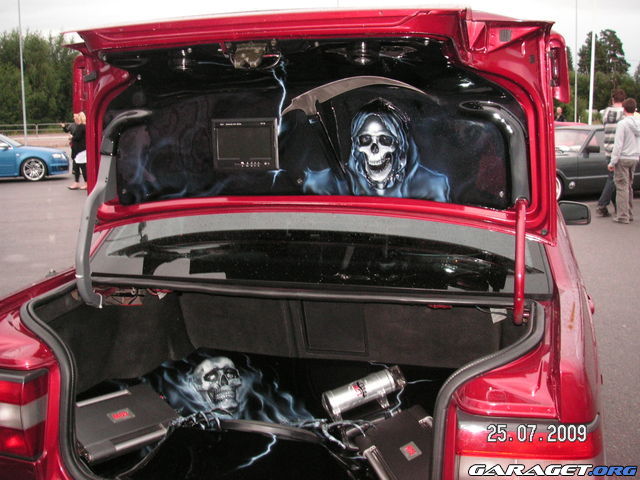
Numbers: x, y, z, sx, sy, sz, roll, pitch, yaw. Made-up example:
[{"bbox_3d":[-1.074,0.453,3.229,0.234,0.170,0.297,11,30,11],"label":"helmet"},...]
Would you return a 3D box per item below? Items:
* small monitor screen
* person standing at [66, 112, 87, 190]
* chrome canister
[{"bbox_3d":[-0.205,-0.264,1.930,0.186,0.138,0.025,2,13,16],"label":"small monitor screen"},{"bbox_3d":[-5.267,-1.940,15.230,0.500,1.650,0.480,-1,10,0],"label":"person standing"},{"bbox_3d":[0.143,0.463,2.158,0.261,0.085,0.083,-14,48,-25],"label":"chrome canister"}]

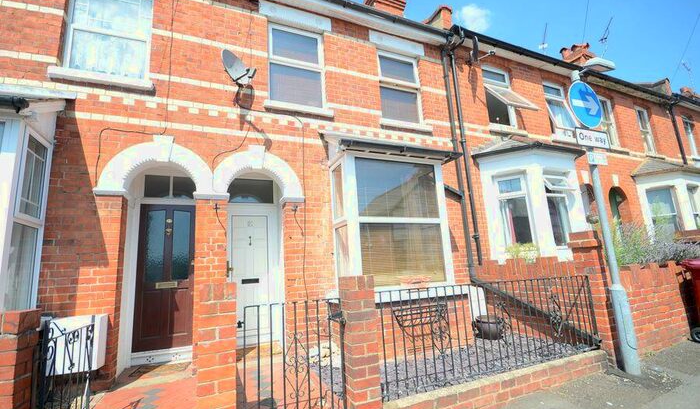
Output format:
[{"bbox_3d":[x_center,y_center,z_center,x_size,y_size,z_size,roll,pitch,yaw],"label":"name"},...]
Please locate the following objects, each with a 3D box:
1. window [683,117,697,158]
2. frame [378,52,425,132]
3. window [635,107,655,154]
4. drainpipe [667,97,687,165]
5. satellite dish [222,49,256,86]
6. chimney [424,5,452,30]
[{"bbox_3d":[11.276,-2.181,9.689,0.800,1.380,0.130,1,-11,-23],"label":"window"},{"bbox_3d":[0.931,-2.196,5.490,0.940,1.370,0.120,1,-10,-23],"label":"frame"},{"bbox_3d":[8.970,-2.243,8.899,0.850,1.510,0.120,1,-10,-23],"label":"window"},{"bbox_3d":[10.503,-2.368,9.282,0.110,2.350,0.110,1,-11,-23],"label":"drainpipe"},{"bbox_3d":[-1.415,-1.800,3.812,0.420,0.460,0.480,-7,-10,23],"label":"satellite dish"},{"bbox_3d":[1.941,-3.783,6.348,0.300,0.750,0.600,1,-11,-23],"label":"chimney"}]

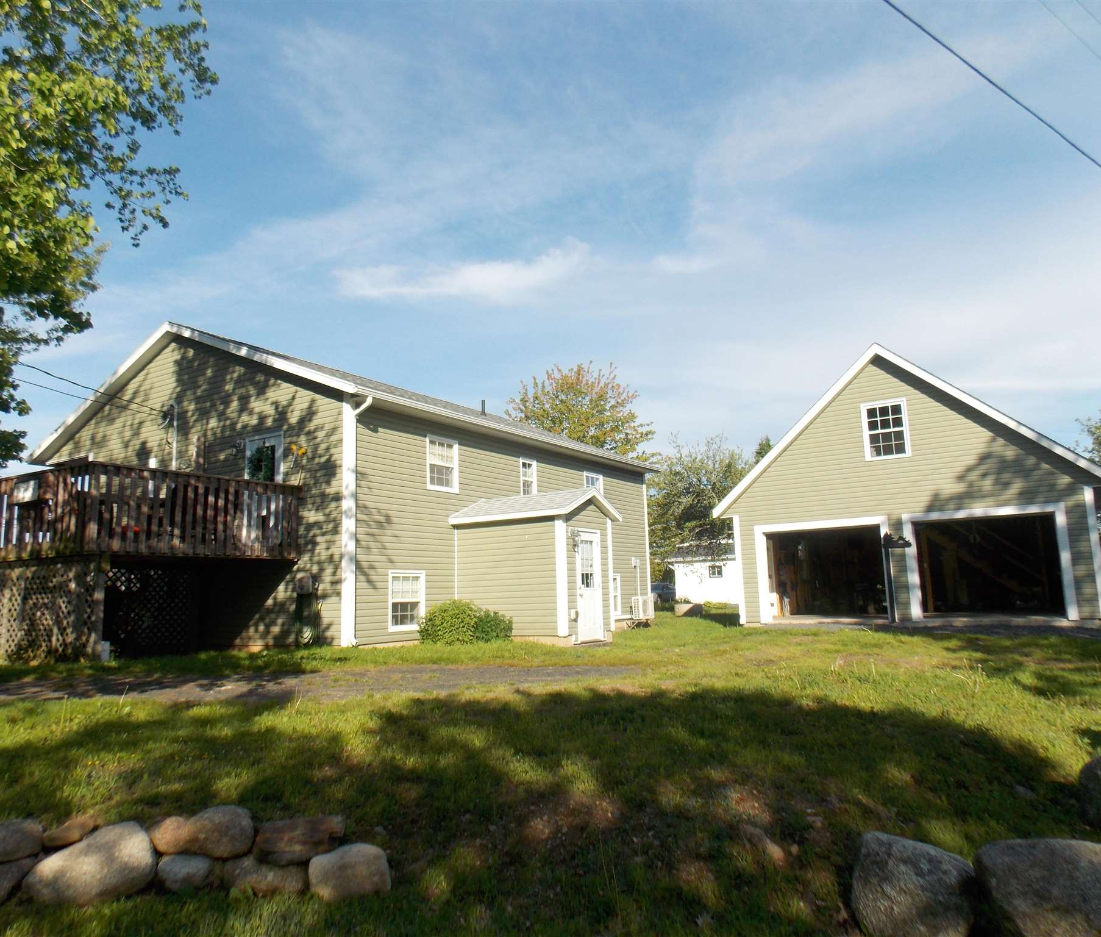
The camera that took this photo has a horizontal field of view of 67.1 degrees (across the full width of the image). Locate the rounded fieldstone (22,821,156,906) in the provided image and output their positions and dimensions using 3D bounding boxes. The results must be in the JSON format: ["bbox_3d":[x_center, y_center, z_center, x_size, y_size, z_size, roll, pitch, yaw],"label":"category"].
[{"bbox_3d":[-2.596,2.229,4.680,0.704,0.438,0.480,-2,-9,0],"label":"rounded fieldstone"}]

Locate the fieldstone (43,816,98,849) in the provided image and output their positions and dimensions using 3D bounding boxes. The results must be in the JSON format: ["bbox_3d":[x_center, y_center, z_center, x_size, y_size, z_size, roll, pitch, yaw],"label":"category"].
[{"bbox_3d":[-2.836,2.154,4.900,0.288,0.191,0.250,-2,-9,0],"label":"fieldstone"}]

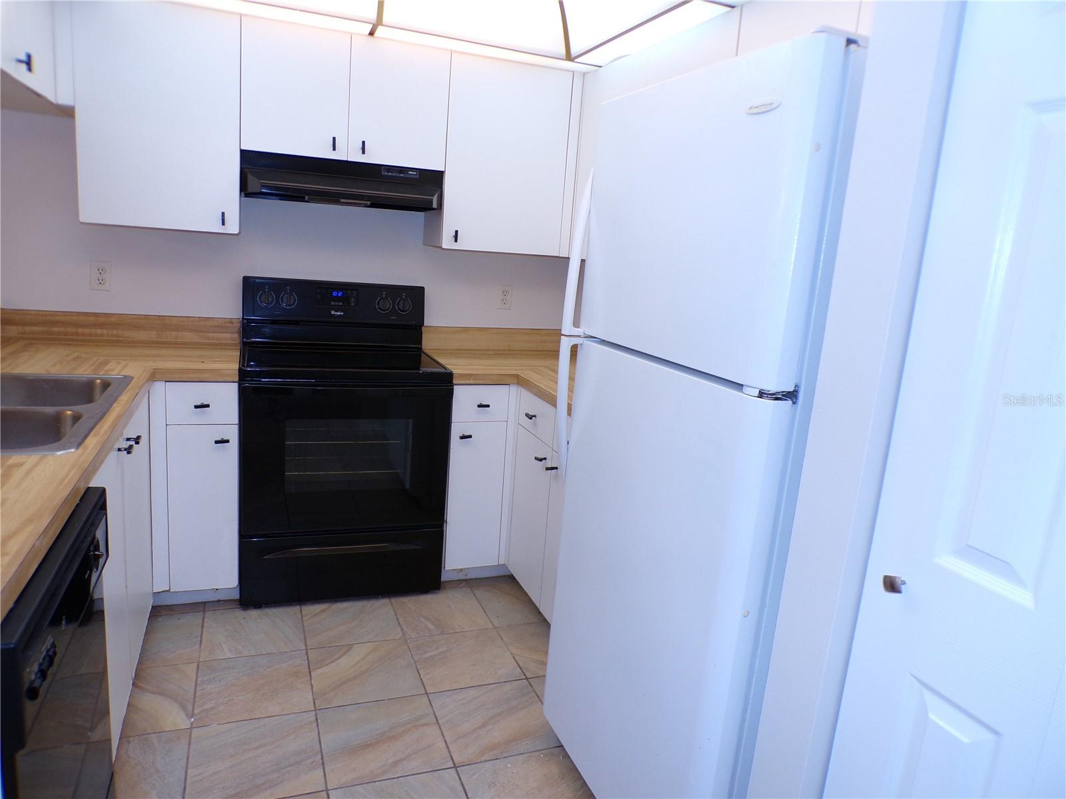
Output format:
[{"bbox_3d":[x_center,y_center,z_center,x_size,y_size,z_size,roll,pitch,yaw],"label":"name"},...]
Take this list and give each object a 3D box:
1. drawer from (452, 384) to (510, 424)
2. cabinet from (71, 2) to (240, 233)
[{"bbox_3d":[-0.272,-0.025,3.121,0.229,0.149,0.420,0,12,-20],"label":"drawer"},{"bbox_3d":[-1.359,-1.024,2.743,0.520,0.756,0.338,0,12,-20],"label":"cabinet"}]

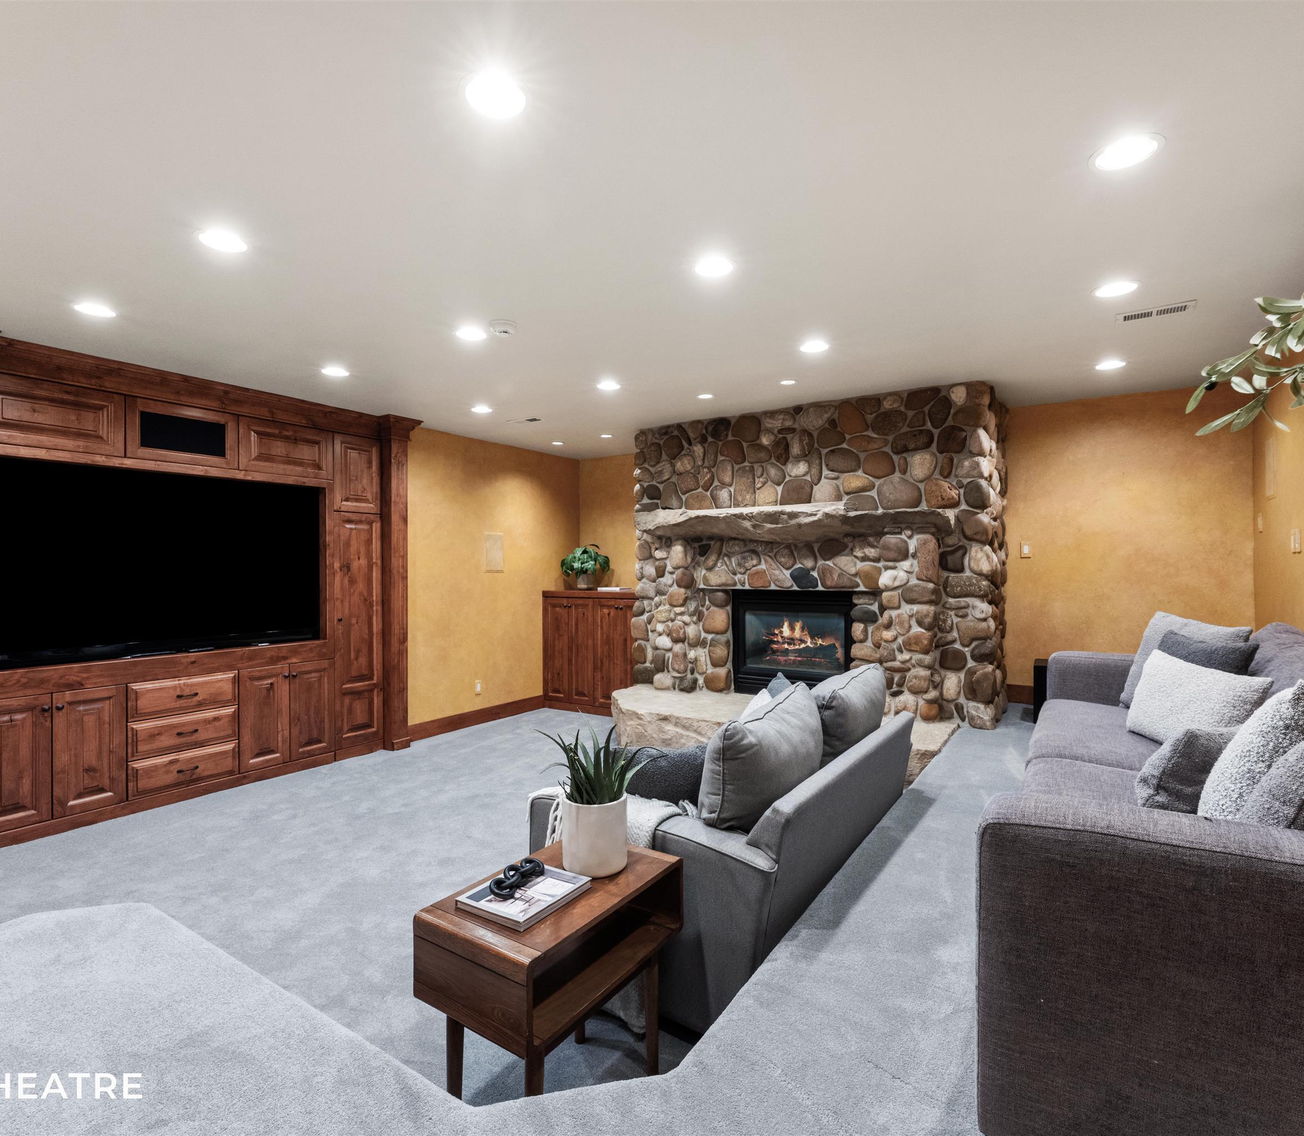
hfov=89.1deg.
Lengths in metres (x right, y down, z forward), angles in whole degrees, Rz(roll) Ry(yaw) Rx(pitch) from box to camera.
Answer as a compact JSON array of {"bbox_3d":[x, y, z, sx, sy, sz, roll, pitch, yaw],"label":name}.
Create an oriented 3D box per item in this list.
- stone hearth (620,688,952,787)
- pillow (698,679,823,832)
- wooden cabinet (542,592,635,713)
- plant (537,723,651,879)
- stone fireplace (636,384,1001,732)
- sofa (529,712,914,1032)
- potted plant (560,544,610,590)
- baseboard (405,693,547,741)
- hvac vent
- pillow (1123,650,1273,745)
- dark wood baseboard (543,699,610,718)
[{"bbox_3d":[0.785,1.284,5.039,2.780,0.385,1.050,-1,-1,34],"label":"stone hearth"},{"bbox_3d":[0.374,0.745,2.387,0.200,0.530,0.620,14,7,33],"label":"pillow"},{"bbox_3d":[-0.445,0.880,7.035,1.315,1.250,0.625,-1,-1,34],"label":"wooden cabinet"},{"bbox_3d":[-0.172,0.665,1.965,0.310,0.400,0.290,0,0,0],"label":"plant"},{"bbox_3d":[1.238,-0.095,5.419,2.870,2.250,0.950,0,0,33],"label":"stone fireplace"},{"bbox_3d":[0.416,1.085,2.831,1.000,0.750,1.630,-1,-1,34],"label":"sofa"},{"bbox_3d":[-0.708,-0.011,7.180,0.540,0.480,0.530,-1,0,0],"label":"potted plant"},{"bbox_3d":[-1.629,1.439,6.452,0.022,0.145,1.650,-1,-1,34],"label":"baseboard"},{"bbox_3d":[2.402,-1.215,3.167,0.300,0.020,0.144,0,0,33],"label":"hvac vent"},{"bbox_3d":[1.677,0.432,2.057,0.150,0.320,0.480,18,0,-1],"label":"pillow"},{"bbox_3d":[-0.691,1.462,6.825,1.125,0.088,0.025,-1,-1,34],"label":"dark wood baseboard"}]

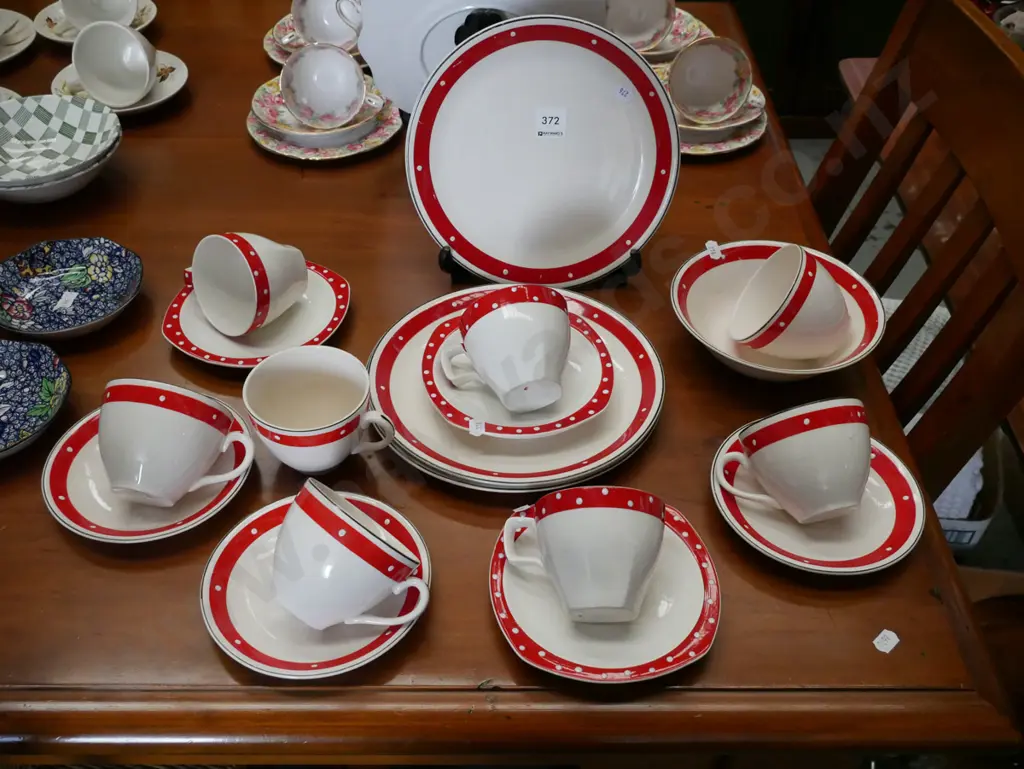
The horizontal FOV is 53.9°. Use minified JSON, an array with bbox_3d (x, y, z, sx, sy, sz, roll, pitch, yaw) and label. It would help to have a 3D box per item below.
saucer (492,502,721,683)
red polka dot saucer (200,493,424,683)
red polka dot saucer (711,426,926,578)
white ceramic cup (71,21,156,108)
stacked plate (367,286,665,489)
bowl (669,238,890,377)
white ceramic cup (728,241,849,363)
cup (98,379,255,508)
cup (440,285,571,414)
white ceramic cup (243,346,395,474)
[{"bbox_3d":[0.063,0.142,0.696,0.156,0.022,0.156,-1,43,-2],"label":"saucer"},{"bbox_3d":[-0.129,0.134,0.671,0.150,0.021,0.150,0,43,0],"label":"red polka dot saucer"},{"bbox_3d":[0.214,0.081,0.711,0.146,0.020,0.146,1,43,-1],"label":"red polka dot saucer"},{"bbox_3d":[-0.432,-0.354,1.108,0.108,0.089,0.058,-8,24,19],"label":"white ceramic cup"},{"bbox_3d":[0.003,0.003,0.806,0.230,0.031,0.230,0,43,0],"label":"stacked plate"},{"bbox_3d":[0.222,-0.052,0.856,0.176,0.048,0.176,0,43,0],"label":"bowl"},{"bbox_3d":[0.227,-0.058,0.806,0.068,0.088,0.109,31,13,-11],"label":"white ceramic cup"},{"bbox_3d":[-0.247,0.050,0.737,0.118,0.093,0.073,8,68,7],"label":"cup"},{"bbox_3d":[0.000,-0.019,0.771,0.104,0.086,0.071,-14,62,2],"label":"cup"},{"bbox_3d":[-0.137,0.030,0.745,0.110,0.071,0.089,13,44,13],"label":"white ceramic cup"}]

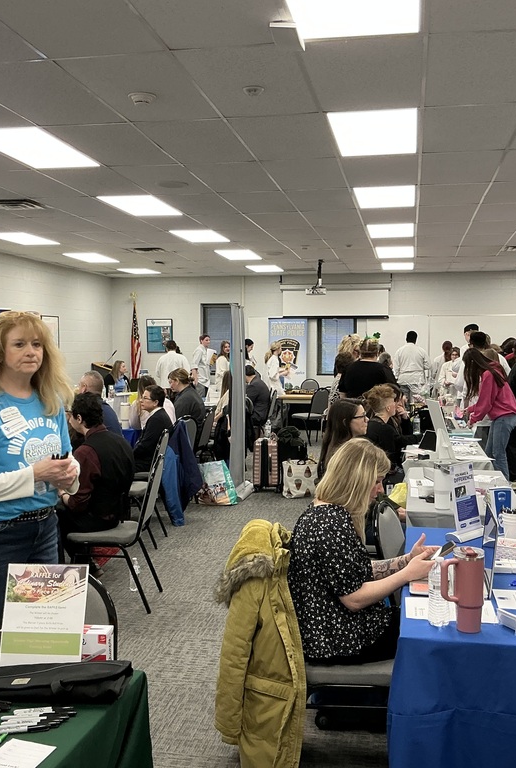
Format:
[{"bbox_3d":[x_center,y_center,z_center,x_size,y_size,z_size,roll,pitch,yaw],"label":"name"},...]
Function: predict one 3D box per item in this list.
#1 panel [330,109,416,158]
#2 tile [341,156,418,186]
[{"bbox_3d":[0.802,-1.715,5.644,0.600,0.060,1.200,1,3,11],"label":"panel"},{"bbox_3d":[1.012,-1.736,6.736,0.605,0.025,1.210,1,3,11],"label":"tile"}]

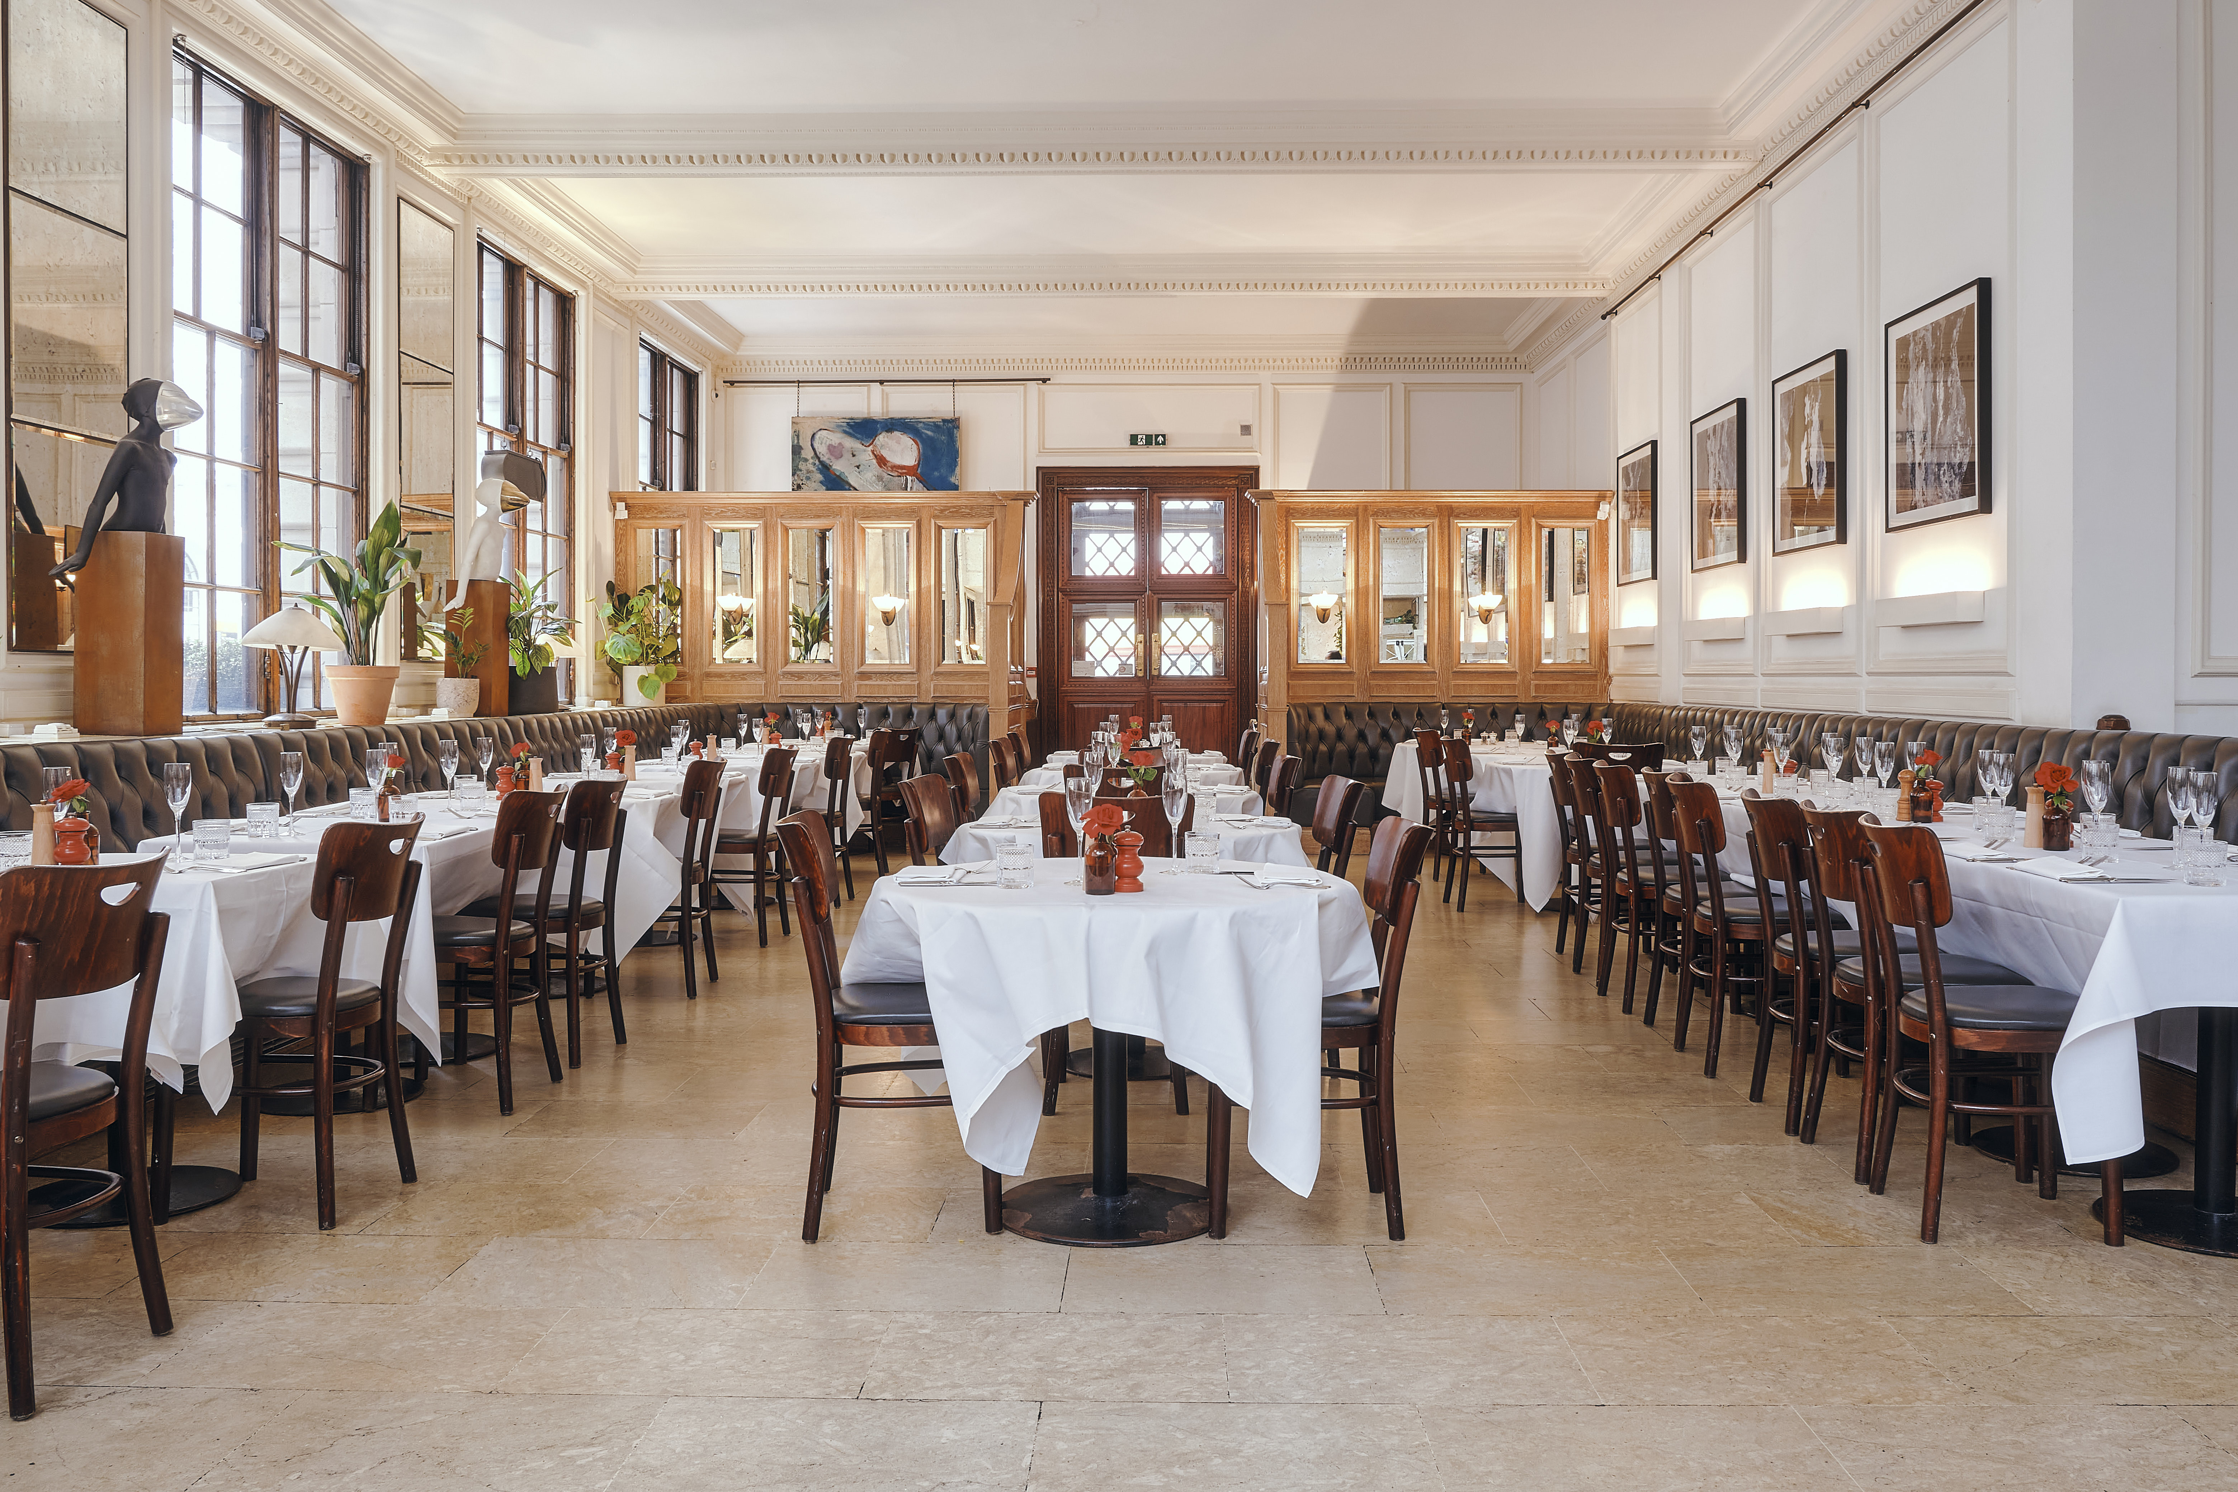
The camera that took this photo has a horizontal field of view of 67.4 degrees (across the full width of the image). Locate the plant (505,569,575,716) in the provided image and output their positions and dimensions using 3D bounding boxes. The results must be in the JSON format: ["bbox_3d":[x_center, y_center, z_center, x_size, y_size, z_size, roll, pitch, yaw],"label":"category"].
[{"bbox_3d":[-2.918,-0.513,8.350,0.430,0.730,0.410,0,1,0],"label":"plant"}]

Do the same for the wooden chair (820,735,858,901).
[{"bbox_3d":[-1.640,0.394,8.930,0.490,0.885,0.420,0,2,3],"label":"wooden chair"}]

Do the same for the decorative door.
[{"bbox_3d":[0.240,-0.867,13.983,1.840,2.930,0.200,0,1,0],"label":"decorative door"}]

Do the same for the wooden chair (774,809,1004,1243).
[{"bbox_3d":[-0.490,0.605,3.755,0.480,0.880,0.415,0,2,-3],"label":"wooden chair"}]

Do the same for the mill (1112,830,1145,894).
[{"bbox_3d":[0.020,0.242,3.600,0.064,0.135,0.064,0,2,0],"label":"mill"}]

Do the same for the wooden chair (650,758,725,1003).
[{"bbox_3d":[-1.769,0.481,6.325,0.475,0.860,0.425,0,1,1],"label":"wooden chair"}]

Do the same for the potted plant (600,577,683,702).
[{"bbox_3d":[-3.049,-0.680,10.700,0.530,0.820,0.480,0,1,0],"label":"potted plant"}]

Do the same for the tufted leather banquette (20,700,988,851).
[{"bbox_3d":[-2.055,0.382,7.700,2.050,1.010,8.400,0,2,2],"label":"tufted leather banquette"}]

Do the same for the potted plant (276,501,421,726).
[{"bbox_3d":[-2.937,-0.504,6.400,0.500,0.850,0.470,0,1,0],"label":"potted plant"}]

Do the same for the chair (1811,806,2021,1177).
[{"bbox_3d":[1.968,0.588,4.160,0.475,0.880,0.415,0,2,-1],"label":"chair"}]

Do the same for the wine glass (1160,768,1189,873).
[{"bbox_3d":[0.137,0.182,4.040,0.068,0.245,0.068,0,2,2],"label":"wine glass"}]

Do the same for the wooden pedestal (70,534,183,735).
[{"bbox_3d":[-3.285,-0.367,5.575,0.225,0.660,0.215,0,2,2],"label":"wooden pedestal"}]

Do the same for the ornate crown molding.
[{"bbox_3d":[0.051,-3.147,13.850,6.720,0.240,0.240,0,1,0],"label":"ornate crown molding"}]

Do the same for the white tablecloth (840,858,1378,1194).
[{"bbox_3d":[-0.028,0.588,3.750,1.180,0.570,1.100,0,2,0],"label":"white tablecloth"}]

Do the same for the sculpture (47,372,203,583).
[{"bbox_3d":[-3.250,-0.875,5.520,0.420,0.650,0.320,0,2,2],"label":"sculpture"}]

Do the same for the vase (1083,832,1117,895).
[{"bbox_3d":[-0.040,0.258,3.675,0.068,0.135,0.068,0,2,2],"label":"vase"}]

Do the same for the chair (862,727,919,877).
[{"bbox_3d":[-1.586,0.329,10.150,0.500,0.885,0.430,0,2,3],"label":"chair"}]

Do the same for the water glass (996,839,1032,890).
[{"bbox_3d":[-0.234,0.266,3.783,0.078,0.103,0.078,0,2,2],"label":"water glass"}]

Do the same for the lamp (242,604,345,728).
[{"bbox_3d":[-2.926,-0.282,5.950,0.340,0.438,0.340,0,1,0],"label":"lamp"}]

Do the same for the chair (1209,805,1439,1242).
[{"bbox_3d":[0.423,0.594,3.676,0.475,0.865,0.425,0,1,1],"label":"chair"}]

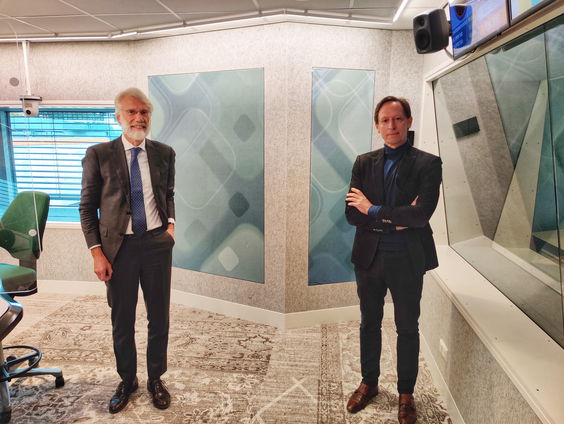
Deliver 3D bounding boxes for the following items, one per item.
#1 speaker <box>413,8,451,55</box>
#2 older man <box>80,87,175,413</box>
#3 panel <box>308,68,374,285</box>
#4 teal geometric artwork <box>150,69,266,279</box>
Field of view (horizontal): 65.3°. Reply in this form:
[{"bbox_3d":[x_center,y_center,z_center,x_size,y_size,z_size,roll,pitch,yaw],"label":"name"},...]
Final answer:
[{"bbox_3d":[0.940,-1.128,2.775,0.145,0.228,0.151,-19,16,-19],"label":"speaker"},{"bbox_3d":[-0.852,0.240,2.538,0.520,1.853,0.330,-3,10,-16],"label":"older man"},{"bbox_3d":[0.485,-0.252,3.584,0.534,1.743,0.030,-3,10,-16],"label":"panel"},{"bbox_3d":[-0.669,-0.302,3.816,1.196,1.742,0.030,6,11,27],"label":"teal geometric artwork"}]

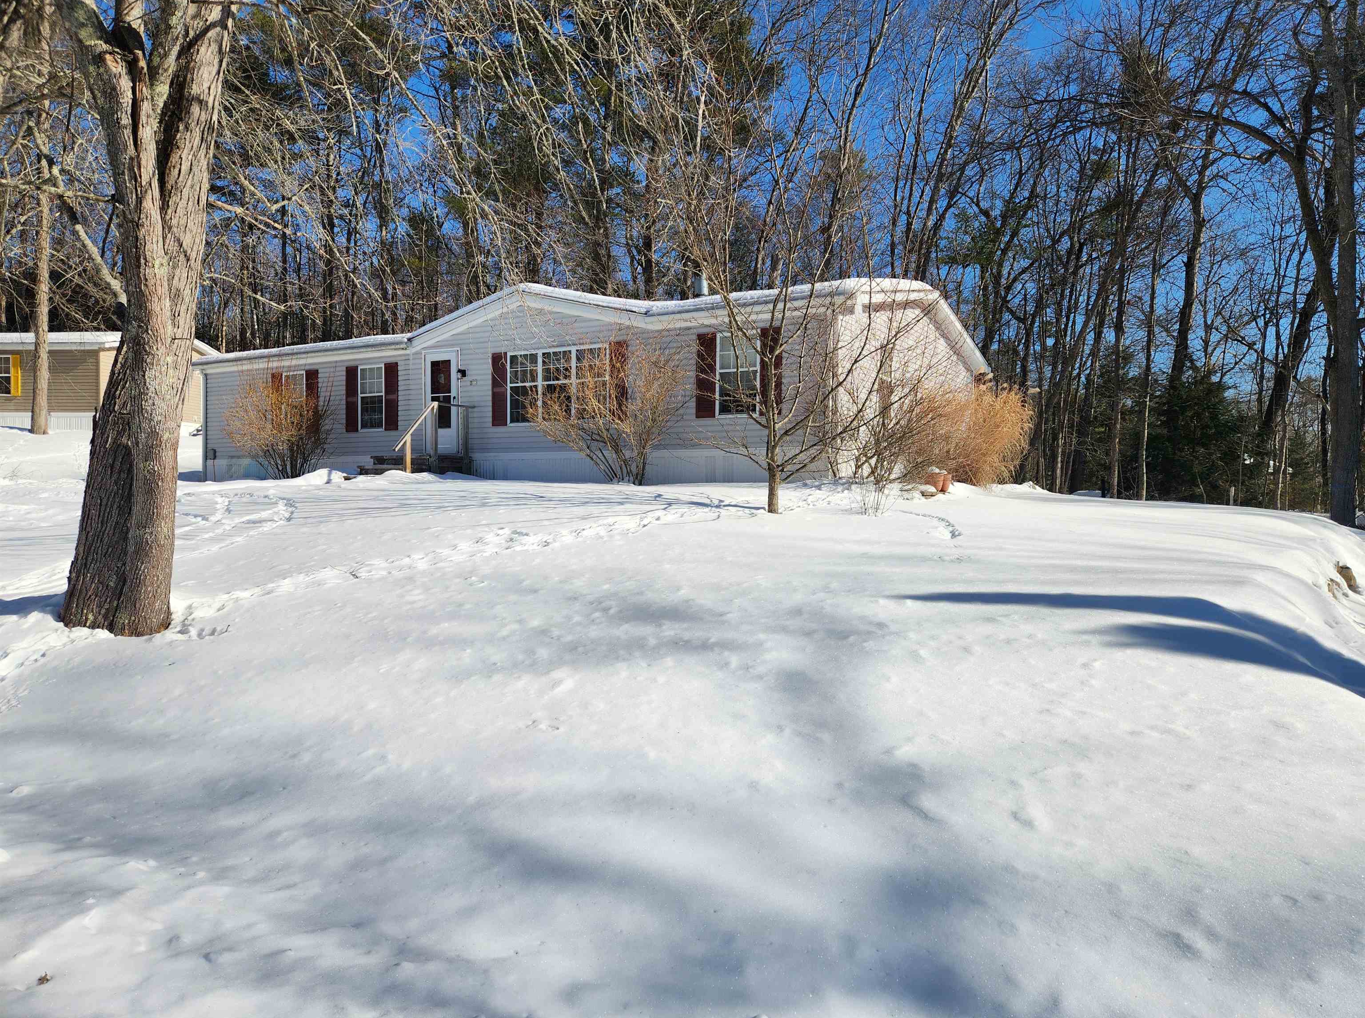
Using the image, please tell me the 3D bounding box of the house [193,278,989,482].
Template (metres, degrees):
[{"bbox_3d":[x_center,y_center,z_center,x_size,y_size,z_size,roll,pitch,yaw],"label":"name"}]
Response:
[{"bbox_3d":[-2.328,-2.401,21.422,16.580,3.870,9.070,1,1,31],"label":"house"}]

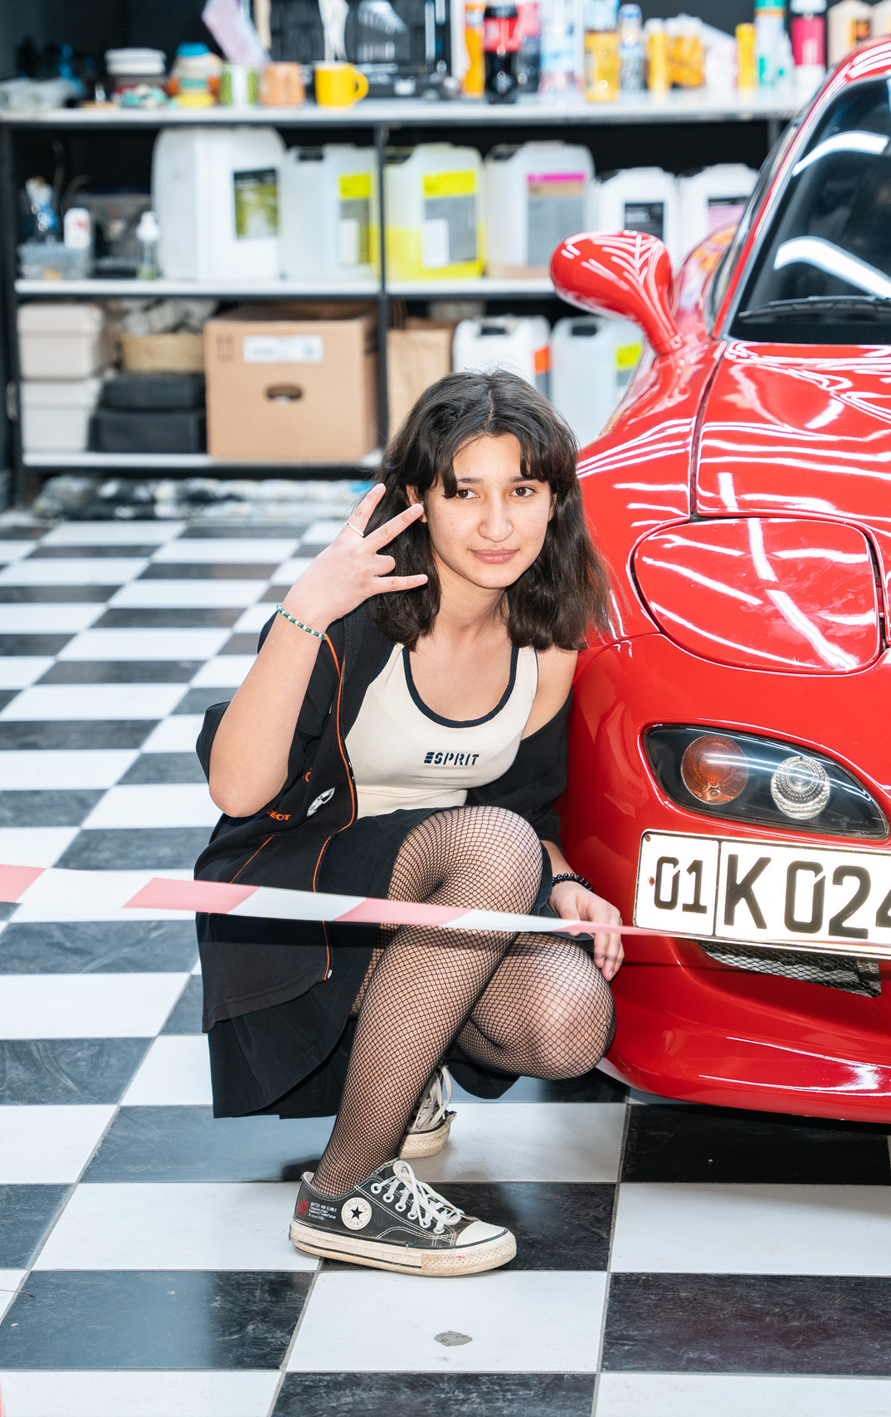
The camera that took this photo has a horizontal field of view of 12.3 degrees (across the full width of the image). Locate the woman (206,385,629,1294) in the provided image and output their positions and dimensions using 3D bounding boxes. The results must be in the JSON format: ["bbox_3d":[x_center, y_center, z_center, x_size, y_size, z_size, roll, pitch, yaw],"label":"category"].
[{"bbox_3d":[-0.045,0.091,4.540,0.480,0.890,0.620,-6,12,-24],"label":"woman"}]

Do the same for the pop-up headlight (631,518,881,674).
[{"bbox_3d":[0.360,-0.127,4.750,0.280,0.140,0.360,0,11,5],"label":"pop-up headlight"}]

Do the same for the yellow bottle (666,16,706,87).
[{"bbox_3d":[0.584,-1.598,10.050,0.090,0.170,0.065,0,11,5],"label":"yellow bottle"}]

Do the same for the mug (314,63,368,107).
[{"bbox_3d":[-0.247,-1.470,9.750,0.122,0.097,0.085,0,11,5],"label":"mug"}]

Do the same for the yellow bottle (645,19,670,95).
[{"bbox_3d":[0.512,-1.578,10.000,0.052,0.180,0.052,0,11,5],"label":"yellow bottle"}]

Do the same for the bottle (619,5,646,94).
[{"bbox_3d":[0.452,-1.592,10.000,0.062,0.220,0.062,0,11,5],"label":"bottle"}]

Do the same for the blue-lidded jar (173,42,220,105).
[{"bbox_3d":[-0.592,-1.513,9.850,0.102,0.145,0.102,-1,11,0],"label":"blue-lidded jar"}]

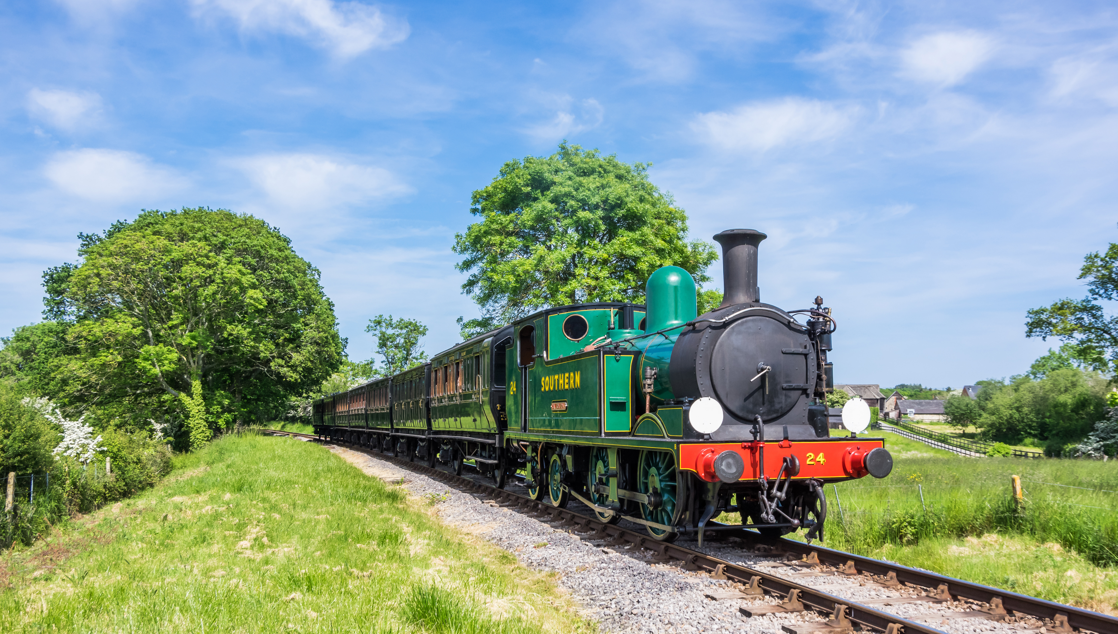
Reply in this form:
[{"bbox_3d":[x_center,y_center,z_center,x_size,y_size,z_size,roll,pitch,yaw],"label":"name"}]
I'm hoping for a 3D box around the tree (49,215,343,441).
[{"bbox_3d":[-22.915,0.697,61.285,17.790,15.360,16.370,2,-7,-20],"label":"tree"}]

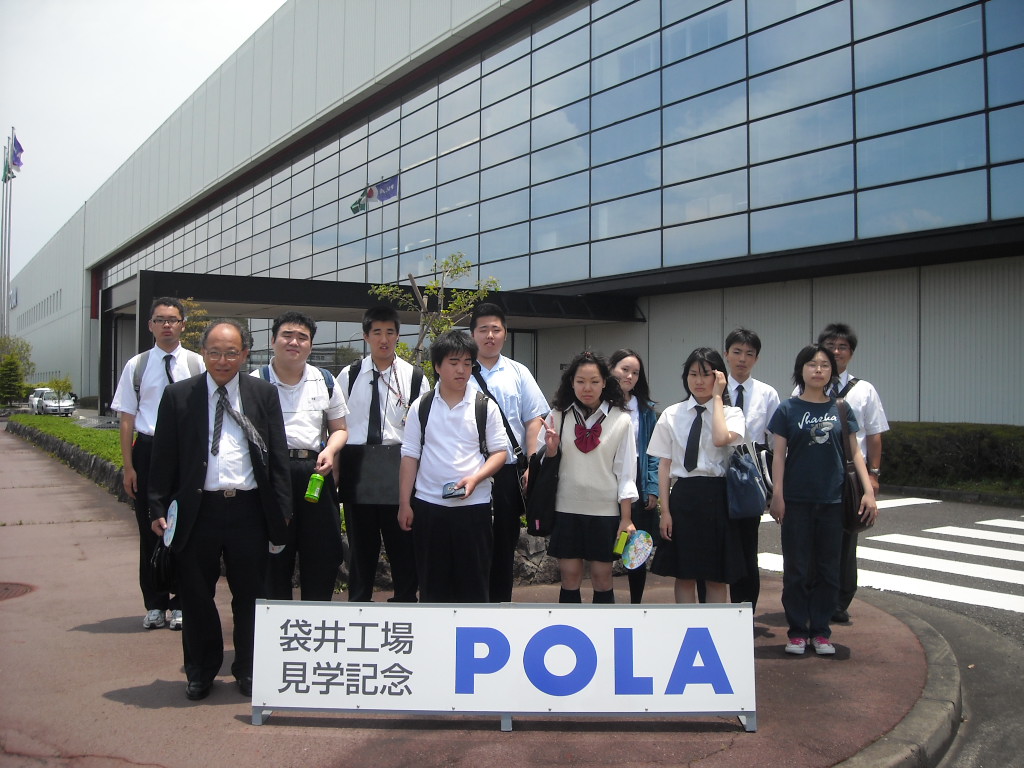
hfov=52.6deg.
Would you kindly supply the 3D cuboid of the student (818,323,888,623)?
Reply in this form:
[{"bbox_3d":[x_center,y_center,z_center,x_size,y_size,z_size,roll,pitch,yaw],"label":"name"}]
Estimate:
[{"bbox_3d":[1.926,0.511,6.074,0.550,1.710,0.350,0,0,13],"label":"student"}]

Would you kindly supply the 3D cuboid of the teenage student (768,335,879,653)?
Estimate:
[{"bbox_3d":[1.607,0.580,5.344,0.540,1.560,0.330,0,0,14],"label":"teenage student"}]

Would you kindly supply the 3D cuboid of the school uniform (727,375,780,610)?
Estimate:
[{"bbox_3d":[1.225,0.619,5.600,0.460,1.370,0.290,0,0,6],"label":"school uniform"}]

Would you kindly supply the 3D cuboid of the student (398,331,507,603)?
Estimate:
[{"bbox_3d":[-0.271,0.549,4.824,0.500,1.590,0.400,0,0,-2],"label":"student"}]

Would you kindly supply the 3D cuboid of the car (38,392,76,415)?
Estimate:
[{"bbox_3d":[-26.147,1.120,59.500,1.690,1.420,4.400,1,0,-30],"label":"car"}]

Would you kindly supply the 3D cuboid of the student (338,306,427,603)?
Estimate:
[{"bbox_3d":[-0.719,0.450,5.750,0.520,1.780,0.340,0,0,-1],"label":"student"}]

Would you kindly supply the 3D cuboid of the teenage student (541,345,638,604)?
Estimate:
[{"bbox_3d":[0.376,0.597,4.954,0.450,1.505,0.350,0,0,10],"label":"teenage student"}]

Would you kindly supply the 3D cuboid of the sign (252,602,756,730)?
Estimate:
[{"bbox_3d":[-0.028,1.099,4.181,1.940,0.486,0.360,0,0,1],"label":"sign"}]

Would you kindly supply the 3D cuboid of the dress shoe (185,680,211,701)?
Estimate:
[{"bbox_3d":[-1.345,1.279,4.505,0.105,0.110,0.285,0,0,-9],"label":"dress shoe"}]

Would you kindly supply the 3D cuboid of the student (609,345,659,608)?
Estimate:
[{"bbox_3d":[0.652,0.576,5.900,0.410,1.570,0.300,0,0,9],"label":"student"}]

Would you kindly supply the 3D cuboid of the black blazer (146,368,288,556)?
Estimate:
[{"bbox_3d":[-1.227,0.326,4.360,0.590,0.750,0.310,0,0,-7],"label":"black blazer"}]

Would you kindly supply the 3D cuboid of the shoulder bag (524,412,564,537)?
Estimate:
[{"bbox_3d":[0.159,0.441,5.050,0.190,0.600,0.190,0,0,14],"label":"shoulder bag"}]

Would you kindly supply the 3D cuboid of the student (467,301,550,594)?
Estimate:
[{"bbox_3d":[-0.067,0.472,5.205,0.500,1.750,0.360,0,0,2],"label":"student"}]

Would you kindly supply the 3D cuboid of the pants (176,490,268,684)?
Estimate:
[{"bbox_3d":[-1.225,0.861,4.380,0.400,0.850,0.300,0,0,-6],"label":"pants"}]

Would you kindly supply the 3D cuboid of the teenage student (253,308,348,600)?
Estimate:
[{"bbox_3d":[-1.087,0.485,5.255,0.530,1.710,0.400,0,0,-9],"label":"teenage student"}]

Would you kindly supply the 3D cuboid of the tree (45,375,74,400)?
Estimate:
[{"bbox_3d":[-13.985,0.325,32.000,0.880,1.280,0.850,0,0,-3],"label":"tree"}]

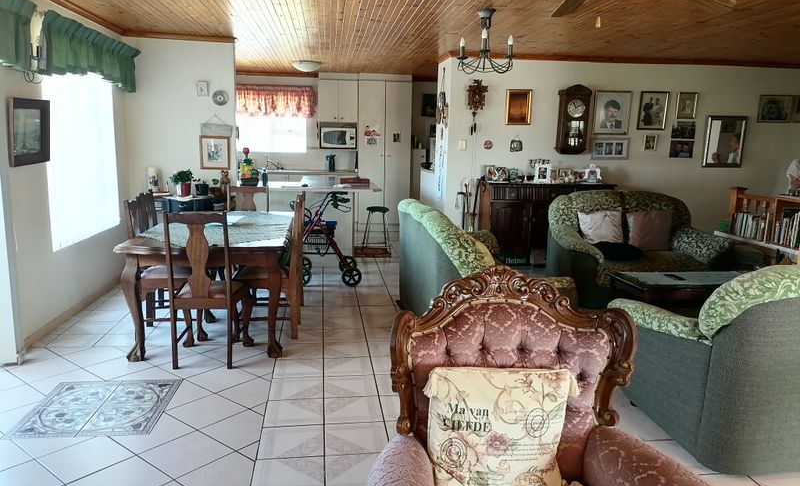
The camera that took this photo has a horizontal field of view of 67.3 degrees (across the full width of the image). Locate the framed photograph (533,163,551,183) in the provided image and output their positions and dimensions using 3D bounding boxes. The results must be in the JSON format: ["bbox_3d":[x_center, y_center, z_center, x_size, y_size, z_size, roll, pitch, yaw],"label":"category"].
[{"bbox_3d":[1.739,-0.850,7.374,0.210,0.240,0.060,0,10,-7],"label":"framed photograph"}]

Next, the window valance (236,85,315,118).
[{"bbox_3d":[-2.019,-2.251,9.587,1.378,0.500,0.120,0,10,-7],"label":"window valance"}]

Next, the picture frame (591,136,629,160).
[{"bbox_3d":[2.686,-1.199,7.654,0.511,0.281,0.031,0,10,-7],"label":"picture frame"}]

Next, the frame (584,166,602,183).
[{"bbox_3d":[2.397,-0.858,7.489,0.237,0.216,0.060,0,10,-7],"label":"frame"}]

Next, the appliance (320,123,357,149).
[{"bbox_3d":[-0.972,-1.655,9.522,0.564,0.329,0.400,0,10,-7],"label":"appliance"}]

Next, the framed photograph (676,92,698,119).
[{"bbox_3d":[3.798,-1.811,7.945,0.290,0.342,0.020,-1,10,-7],"label":"framed photograph"}]

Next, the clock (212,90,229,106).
[{"bbox_3d":[-1.898,-1.538,6.366,0.166,0.165,0.030,0,10,-7],"label":"clock"}]

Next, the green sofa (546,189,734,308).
[{"bbox_3d":[2.211,0.055,5.499,1.428,0.923,0.982,-1,10,-7],"label":"green sofa"}]

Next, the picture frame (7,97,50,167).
[{"bbox_3d":[-2.484,-0.750,4.059,0.035,0.422,0.505,-1,10,-7],"label":"picture frame"}]

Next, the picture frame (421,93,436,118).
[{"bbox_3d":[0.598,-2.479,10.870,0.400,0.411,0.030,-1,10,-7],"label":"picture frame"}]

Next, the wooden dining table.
[{"bbox_3d":[-1.379,0.250,4.740,1.055,0.770,1.815,0,10,-7],"label":"wooden dining table"}]

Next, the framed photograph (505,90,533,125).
[{"bbox_3d":[1.519,-1.725,7.659,0.337,0.441,0.030,-1,10,-7],"label":"framed photograph"}]

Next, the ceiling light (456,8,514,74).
[{"bbox_3d":[0.665,-1.563,4.657,0.451,0.487,0.438,0,10,-7],"label":"ceiling light"}]

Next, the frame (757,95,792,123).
[{"bbox_3d":[4.899,-1.742,7.845,0.473,0.351,0.031,0,10,-7],"label":"frame"}]

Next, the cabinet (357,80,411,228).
[{"bbox_3d":[-0.275,-1.388,9.530,0.818,2.313,0.601,0,10,-7],"label":"cabinet"}]

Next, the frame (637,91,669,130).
[{"bbox_3d":[3.225,-1.677,7.638,0.386,0.479,0.031,0,10,-7],"label":"frame"}]

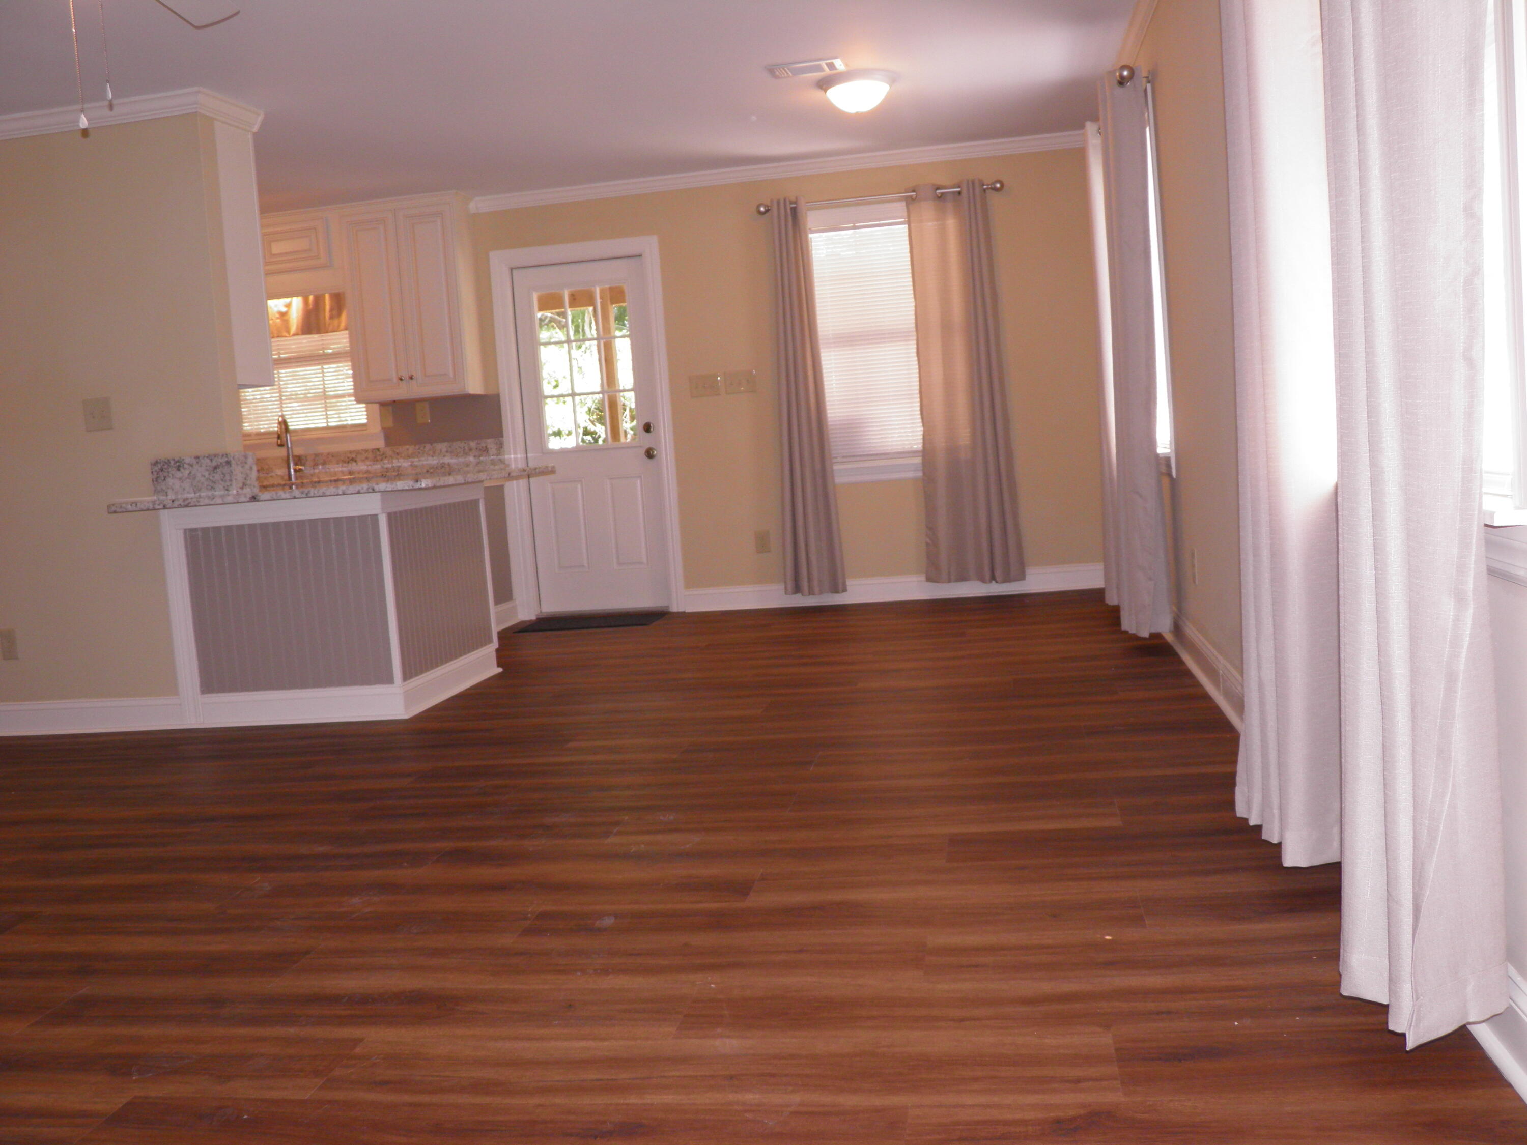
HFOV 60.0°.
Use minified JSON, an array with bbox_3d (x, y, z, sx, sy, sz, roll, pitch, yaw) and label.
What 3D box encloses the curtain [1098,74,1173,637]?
[{"bbox_3d":[1.478,-0.868,5.322,0.175,2.190,0.400,-3,6,10],"label":"curtain"}]

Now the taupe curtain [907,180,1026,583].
[{"bbox_3d":[1.081,-1.008,7.138,0.540,2.160,0.130,-3,6,10],"label":"taupe curtain"}]

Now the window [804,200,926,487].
[{"bbox_3d":[0.668,-1.312,7.269,0.840,1.378,0.045,-3,6,10],"label":"window"}]

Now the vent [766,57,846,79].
[{"bbox_3d":[0.176,-2.057,5.391,0.310,0.016,0.210,-4,6,10],"label":"vent"}]

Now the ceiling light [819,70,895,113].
[{"bbox_3d":[0.405,-2.042,5.649,0.345,0.130,0.345,-4,6,10],"label":"ceiling light"}]

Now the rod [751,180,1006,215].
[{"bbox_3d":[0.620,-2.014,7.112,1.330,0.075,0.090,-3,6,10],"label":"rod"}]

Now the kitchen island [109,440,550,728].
[{"bbox_3d":[-1.697,0.056,5.521,1.420,0.970,1.130,-4,6,10],"label":"kitchen island"}]

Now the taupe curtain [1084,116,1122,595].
[{"bbox_3d":[1.642,-0.977,6.256,0.175,2.190,0.450,-3,6,10],"label":"taupe curtain"}]

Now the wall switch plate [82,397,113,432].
[{"bbox_3d":[-2.591,-0.617,5.148,0.116,0.122,0.010,-3,6,10],"label":"wall switch plate"}]

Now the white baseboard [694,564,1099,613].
[{"bbox_3d":[0.760,0.093,7.407,2.475,0.135,0.022,-3,6,10],"label":"white baseboard"}]

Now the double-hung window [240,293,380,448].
[{"bbox_3d":[-2.793,-1.210,7.894,0.980,0.990,0.100,-4,6,10],"label":"double-hung window"}]

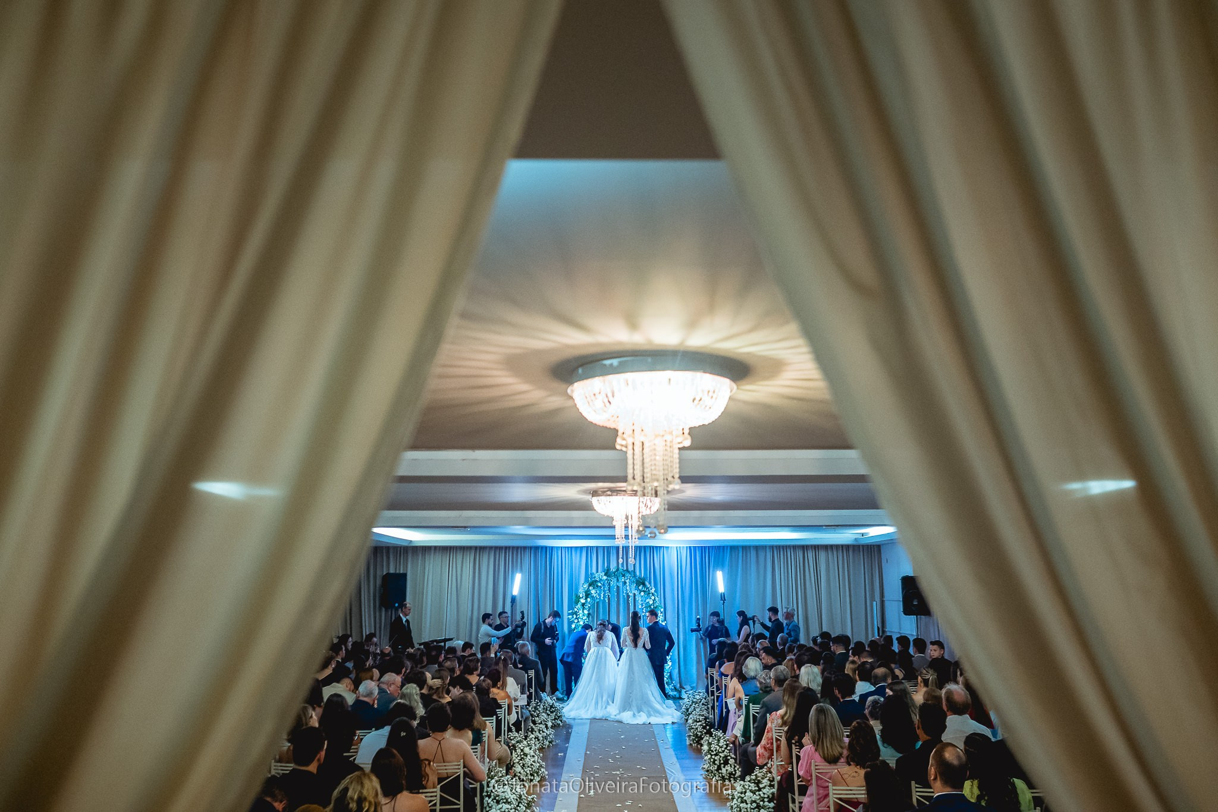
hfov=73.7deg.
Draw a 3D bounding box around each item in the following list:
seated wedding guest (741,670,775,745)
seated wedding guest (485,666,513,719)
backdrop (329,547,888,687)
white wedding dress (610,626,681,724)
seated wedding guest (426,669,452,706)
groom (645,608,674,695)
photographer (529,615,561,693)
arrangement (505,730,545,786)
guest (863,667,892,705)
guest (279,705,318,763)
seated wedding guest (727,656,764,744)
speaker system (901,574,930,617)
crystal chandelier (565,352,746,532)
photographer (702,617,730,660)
[{"bbox_3d":[1.887,3.860,9.970,0.500,1.280,0.800,0,-12,0],"label":"seated wedding guest"},{"bbox_3d":[-1.403,3.941,10.196,0.480,1.280,0.780,-1,-12,6],"label":"seated wedding guest"},{"bbox_3d":[0.000,4.765,18.408,12.540,3.150,0.250,0,-12,0],"label":"backdrop"},{"bbox_3d":[0.656,4.756,14.533,1.250,1.400,2.200,0,-12,0],"label":"white wedding dress"},{"bbox_3d":[-2.165,3.941,10.196,0.480,1.280,0.780,-1,-12,6],"label":"seated wedding guest"},{"bbox_3d":[1.002,4.893,15.986,0.560,1.730,0.400,2,-12,-8],"label":"groom"},{"bbox_3d":[-1.314,5.136,16.793,0.560,1.740,0.420,10,-15,-37],"label":"photographer"},{"bbox_3d":[-1.007,4.255,9.881,0.500,0.530,0.500,0,-12,0],"label":"arrangement"},{"bbox_3d":[3.228,3.826,9.761,0.520,1.320,0.800,-1,-12,3],"label":"guest"},{"bbox_3d":[-2.643,3.229,7.037,0.480,1.310,0.800,-3,-12,15],"label":"guest"},{"bbox_3d":[1.828,4.004,10.650,0.520,1.340,0.750,0,-12,0],"label":"seated wedding guest"},{"bbox_3d":[5.324,3.300,14.021,0.430,0.700,0.390,-5,-13,24],"label":"speaker system"},{"bbox_3d":[0.203,0.210,3.687,0.770,0.765,0.770,0,-12,0],"label":"crystal chandelier"},{"bbox_3d":[2.099,4.932,15.922,0.580,1.720,0.420,-7,-14,29],"label":"photographer"}]

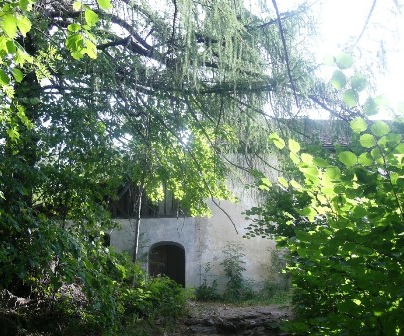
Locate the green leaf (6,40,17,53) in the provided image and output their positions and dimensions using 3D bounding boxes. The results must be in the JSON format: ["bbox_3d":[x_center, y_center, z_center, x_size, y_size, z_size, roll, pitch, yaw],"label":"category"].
[{"bbox_3d":[-0.852,-0.542,2.200,0.042,0.056,0.022,-10,-6,-14],"label":"green leaf"}]

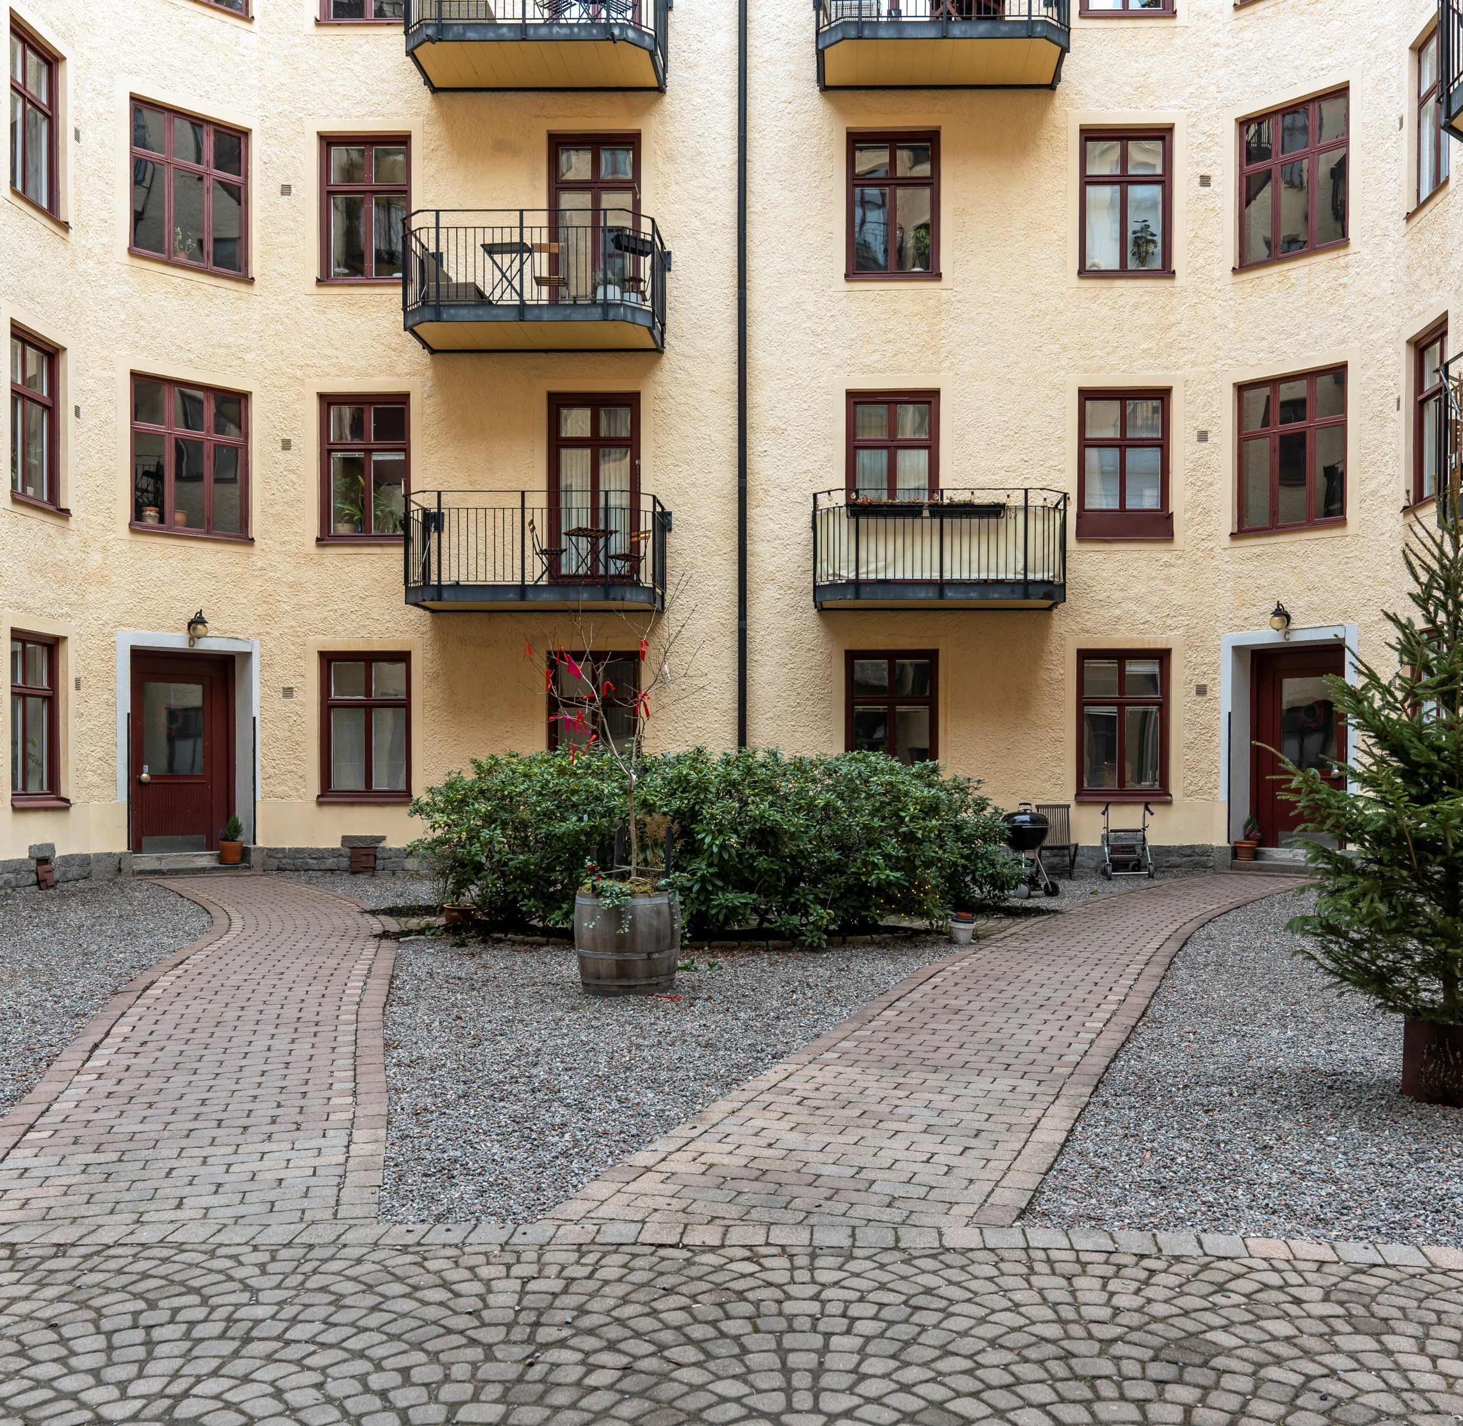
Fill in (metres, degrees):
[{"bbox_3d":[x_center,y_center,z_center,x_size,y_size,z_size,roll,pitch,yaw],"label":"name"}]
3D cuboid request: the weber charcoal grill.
[{"bbox_3d":[2.950,1.365,14.100,0.550,0.920,0.560,0,-1,0],"label":"weber charcoal grill"}]

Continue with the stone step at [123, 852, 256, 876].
[{"bbox_3d":[-6.300,1.730,16.480,1.420,0.240,0.450,1,-2,-44],"label":"stone step"}]

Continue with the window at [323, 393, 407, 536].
[{"bbox_3d":[-4.360,-2.930,16.970,1.050,1.710,0.130,0,-1,3],"label":"window"}]

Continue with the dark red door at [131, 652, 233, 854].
[{"bbox_3d":[-6.800,0.470,17.650,1.300,2.450,0.140,1,-1,-37],"label":"dark red door"}]

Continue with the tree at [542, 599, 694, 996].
[{"bbox_3d":[-0.750,0.510,9.350,1.030,2.550,1.000,0,-1,0],"label":"tree"}]

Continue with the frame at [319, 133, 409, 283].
[{"bbox_3d":[-4.370,-6.000,16.970,1.060,1.750,0.130,0,-1,3],"label":"frame"}]

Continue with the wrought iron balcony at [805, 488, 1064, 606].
[{"bbox_3d":[2.360,-1.830,16.150,2.770,1.230,1.200,0,-1,3],"label":"wrought iron balcony"}]

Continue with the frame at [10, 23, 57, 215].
[{"bbox_3d":[-7.210,-6.060,14.620,0.130,1.750,1.040,0,-1,4],"label":"frame"}]

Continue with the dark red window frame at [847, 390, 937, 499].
[{"bbox_3d":[2.043,-2.973,18.052,1.143,2.201,0.170,0,-1,1],"label":"dark red window frame"}]

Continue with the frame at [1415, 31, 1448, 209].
[{"bbox_3d":[7.140,-6.020,14.350,0.130,1.750,1.040,0,-1,4],"label":"frame"}]

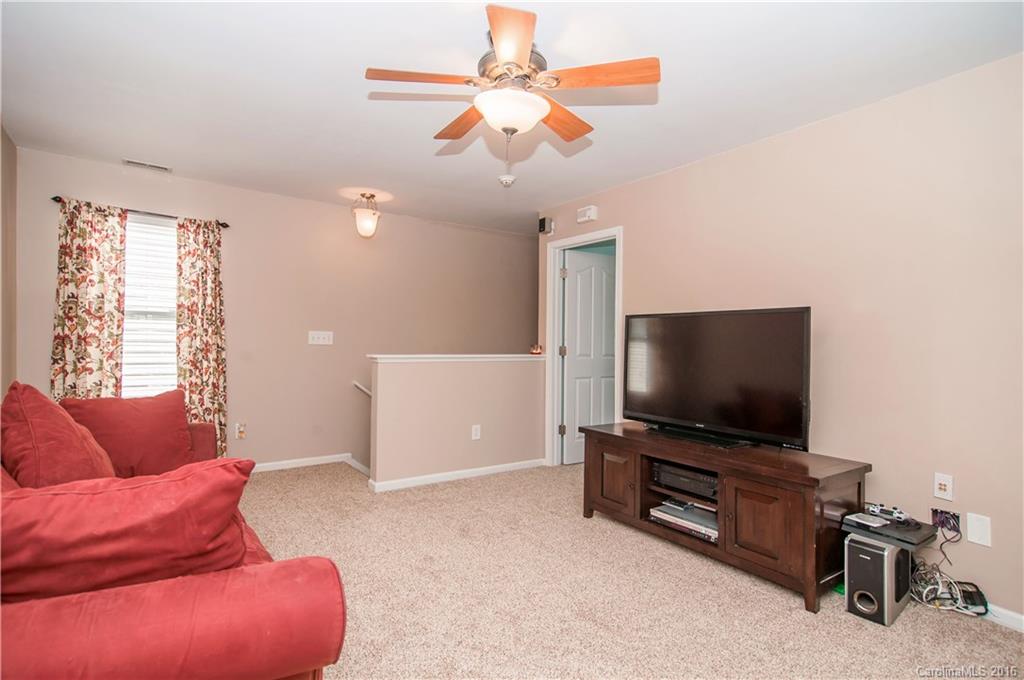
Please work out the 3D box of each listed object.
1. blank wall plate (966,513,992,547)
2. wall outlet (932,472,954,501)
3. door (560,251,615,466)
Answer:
[{"bbox_3d":[2.060,0.838,2.128,0.008,0.122,0.077,1,0,-35],"label":"blank wall plate"},{"bbox_3d":[1.991,0.678,2.228,0.009,0.114,0.067,1,0,-35],"label":"wall outlet"},{"bbox_3d":[0.831,0.174,4.775,0.760,2.030,0.037,1,0,-30],"label":"door"}]

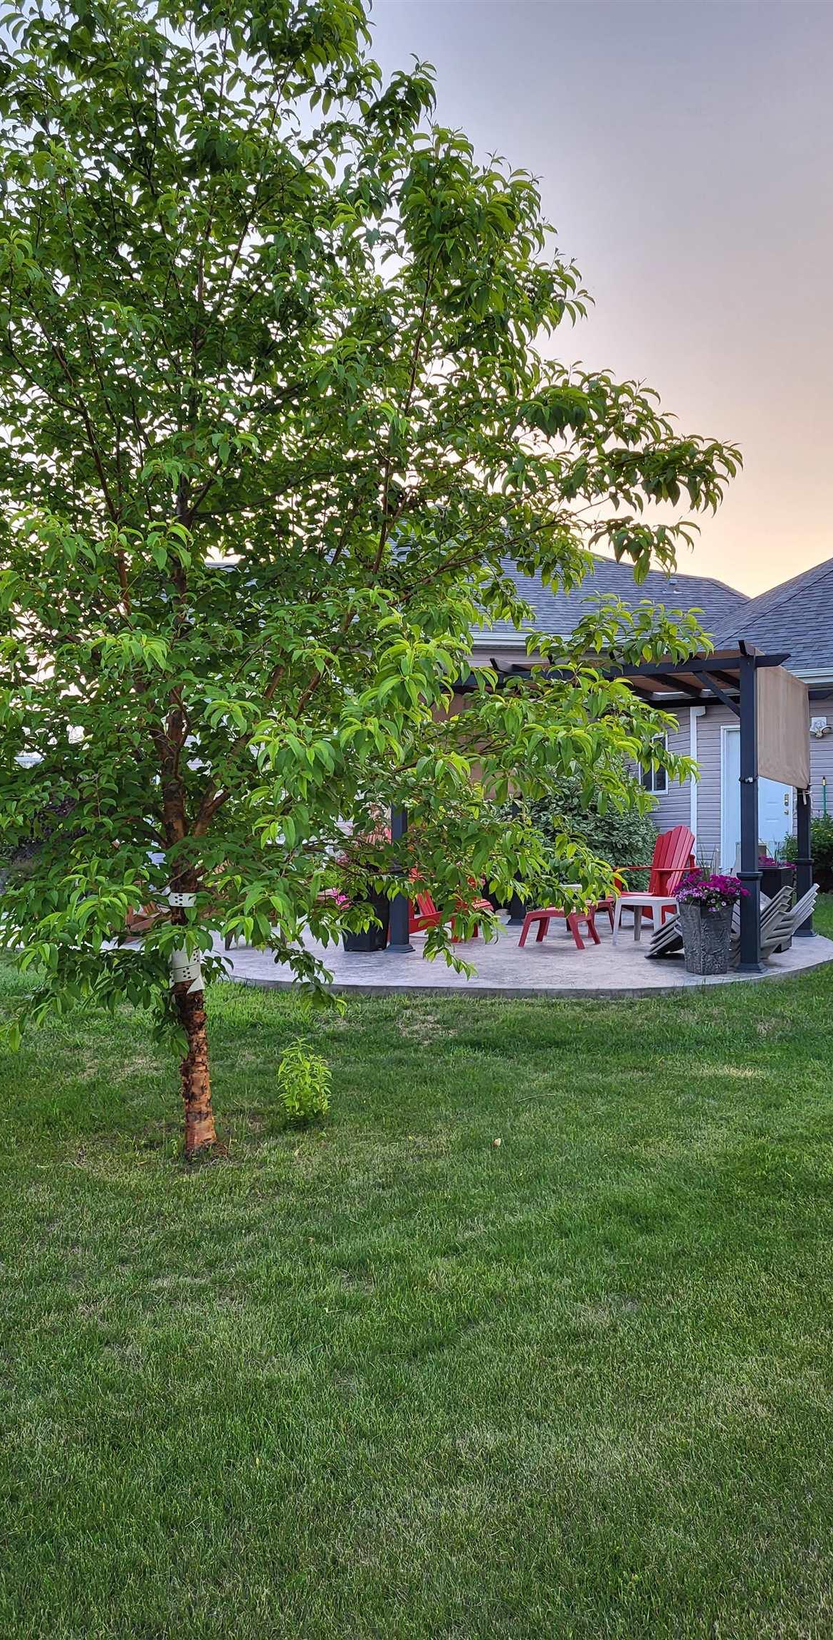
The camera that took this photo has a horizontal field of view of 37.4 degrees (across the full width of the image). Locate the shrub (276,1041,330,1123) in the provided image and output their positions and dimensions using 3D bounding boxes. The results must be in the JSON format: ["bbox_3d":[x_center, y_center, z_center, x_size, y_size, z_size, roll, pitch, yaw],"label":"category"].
[{"bbox_3d":[-0.460,1.062,5.049,0.220,0.335,0.220,0,0,0],"label":"shrub"}]

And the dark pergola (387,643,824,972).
[{"bbox_3d":[1.718,-0.088,10.675,3.340,2.320,3.320,0,0,25],"label":"dark pergola"}]

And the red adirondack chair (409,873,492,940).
[{"bbox_3d":[0.129,0.583,11.148,0.900,0.980,0.760,0,0,19],"label":"red adirondack chair"}]

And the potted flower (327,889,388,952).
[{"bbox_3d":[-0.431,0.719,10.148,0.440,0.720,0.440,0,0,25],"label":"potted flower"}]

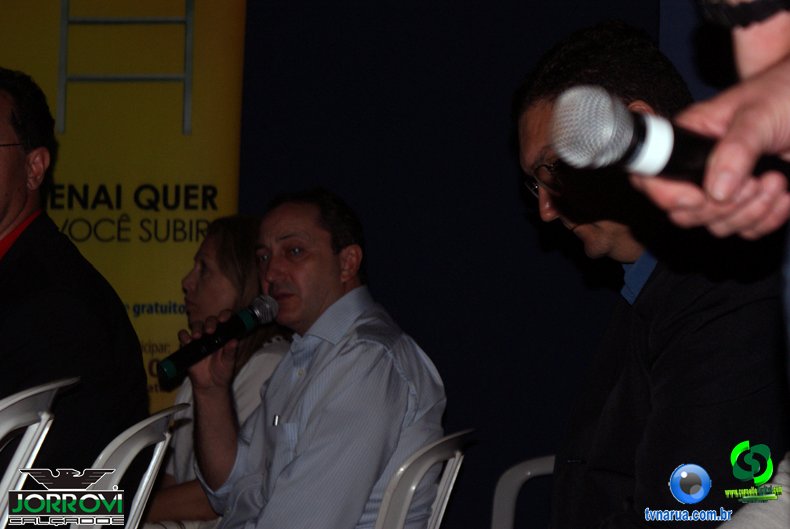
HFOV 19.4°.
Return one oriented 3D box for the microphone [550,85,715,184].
[{"bbox_3d":[0.210,-0.065,1.477,0.248,0.051,0.051,13,-17,-16],"label":"microphone"}]

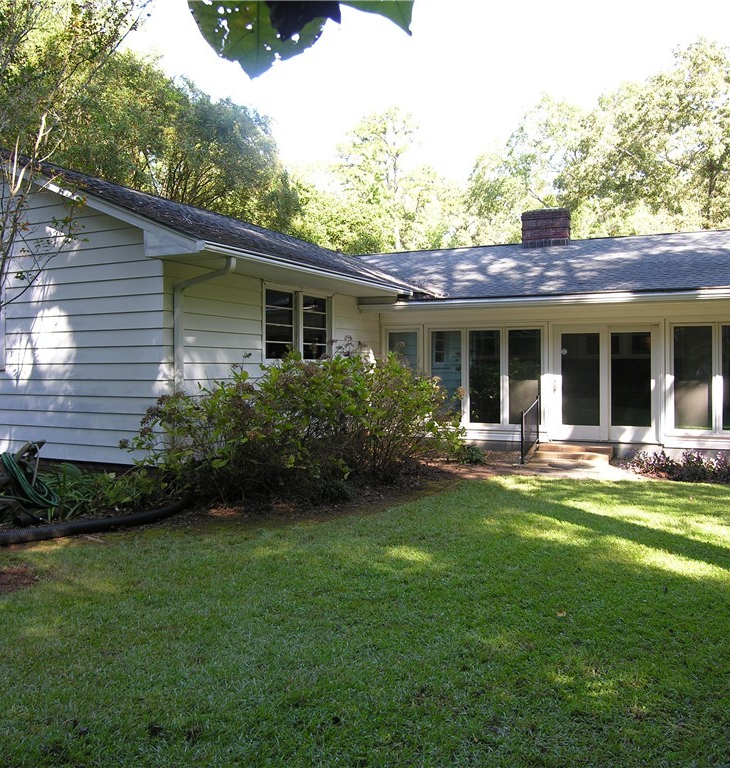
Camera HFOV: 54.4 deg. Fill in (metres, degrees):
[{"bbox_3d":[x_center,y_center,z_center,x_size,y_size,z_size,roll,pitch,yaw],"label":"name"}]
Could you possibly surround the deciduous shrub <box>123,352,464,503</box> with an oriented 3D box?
[{"bbox_3d":[-0.750,0.500,9.350,4.400,1.750,2.100,-1,1,-27],"label":"deciduous shrub"}]

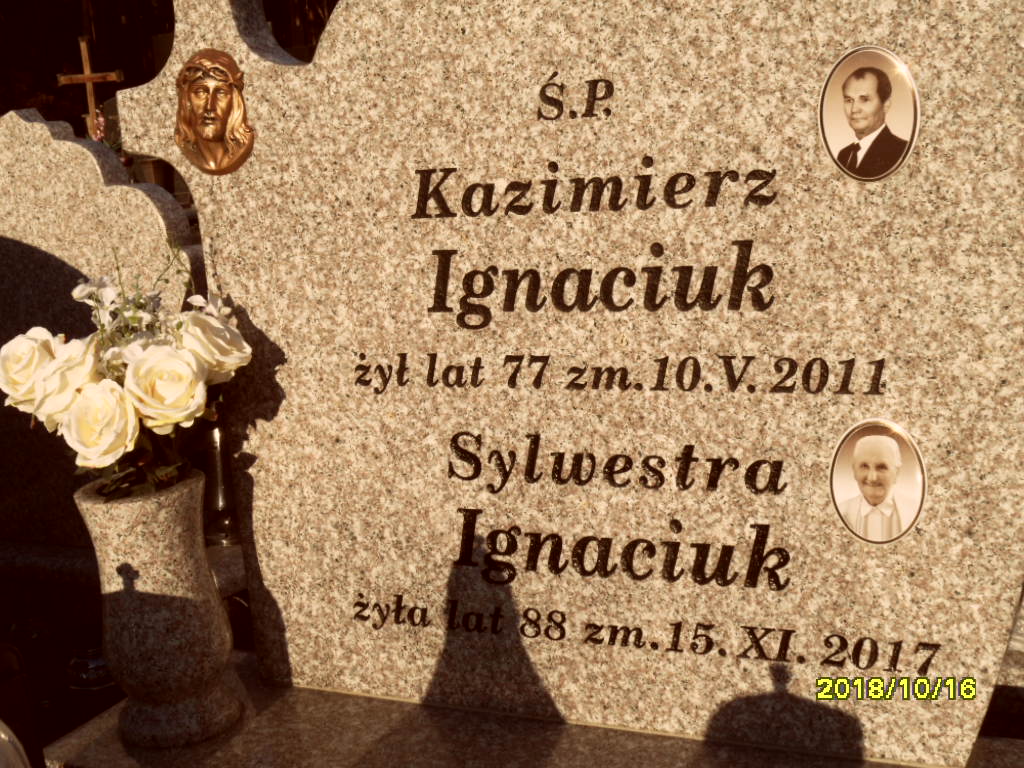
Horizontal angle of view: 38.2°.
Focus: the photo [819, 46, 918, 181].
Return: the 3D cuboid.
[{"bbox_3d":[0.319,-0.241,1.325,0.090,0.121,0.014,1,11,26],"label":"photo"}]

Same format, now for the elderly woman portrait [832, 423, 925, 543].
[{"bbox_3d":[0.341,0.093,1.383,0.090,0.121,0.014,1,11,26],"label":"elderly woman portrait"}]

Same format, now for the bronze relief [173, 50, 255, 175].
[{"bbox_3d":[-0.333,-0.297,1.618,0.104,0.138,0.030,1,11,26],"label":"bronze relief"}]

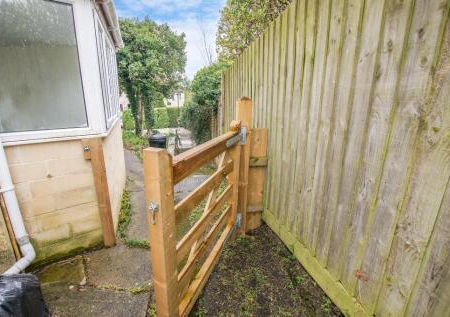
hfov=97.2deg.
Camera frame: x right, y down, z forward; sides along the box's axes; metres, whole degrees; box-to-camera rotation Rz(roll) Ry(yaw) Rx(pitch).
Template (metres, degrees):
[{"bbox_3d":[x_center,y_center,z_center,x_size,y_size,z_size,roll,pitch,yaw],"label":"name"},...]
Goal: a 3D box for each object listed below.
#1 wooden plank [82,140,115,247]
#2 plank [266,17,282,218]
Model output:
[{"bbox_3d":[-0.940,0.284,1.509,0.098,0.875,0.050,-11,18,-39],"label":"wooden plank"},{"bbox_3d":[0.427,-0.299,1.722,0.020,1.646,0.115,-3,12,-16],"label":"plank"}]

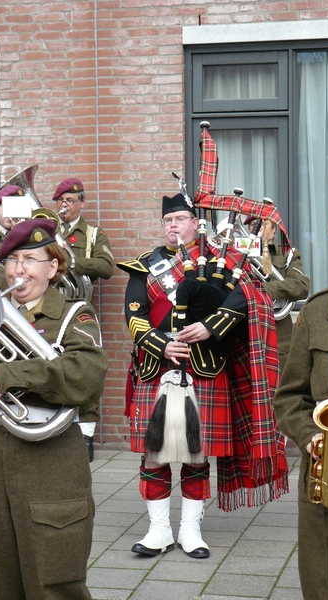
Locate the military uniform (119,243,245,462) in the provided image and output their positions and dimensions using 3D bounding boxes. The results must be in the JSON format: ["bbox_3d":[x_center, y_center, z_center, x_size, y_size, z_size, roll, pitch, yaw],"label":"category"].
[{"bbox_3d":[0.096,0.239,7.180,0.610,1.060,0.400,0,5,12],"label":"military uniform"}]

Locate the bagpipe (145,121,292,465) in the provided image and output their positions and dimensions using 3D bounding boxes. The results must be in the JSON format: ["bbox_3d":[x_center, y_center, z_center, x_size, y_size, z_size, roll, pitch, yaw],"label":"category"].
[{"bbox_3d":[0.285,-0.095,7.100,0.660,1.480,0.450,0,5,12],"label":"bagpipe"}]

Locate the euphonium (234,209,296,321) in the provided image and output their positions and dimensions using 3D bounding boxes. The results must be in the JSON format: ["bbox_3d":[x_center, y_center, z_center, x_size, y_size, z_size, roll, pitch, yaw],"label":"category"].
[{"bbox_3d":[0.556,-0.185,8.300,0.340,0.660,0.320,-38,3,14],"label":"euphonium"}]

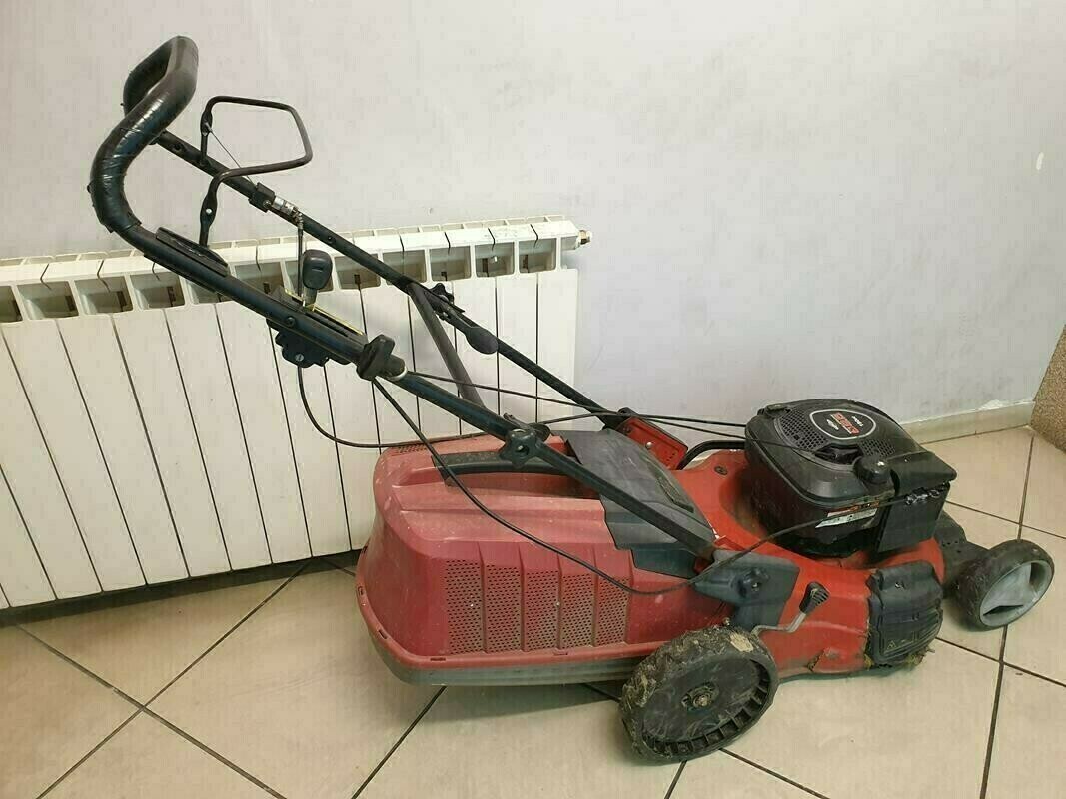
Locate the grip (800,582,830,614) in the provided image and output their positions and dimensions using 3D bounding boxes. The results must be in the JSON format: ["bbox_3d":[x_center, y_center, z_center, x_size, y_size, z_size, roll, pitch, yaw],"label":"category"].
[{"bbox_3d":[0.465,0.327,1.321,0.030,0.050,0.023,14,26,-27],"label":"grip"}]

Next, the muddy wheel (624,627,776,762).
[{"bbox_3d":[0.276,0.490,1.324,0.265,0.265,0.053,-10,34,-14],"label":"muddy wheel"}]

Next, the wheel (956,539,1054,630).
[{"bbox_3d":[0.919,0.365,1.568,0.205,0.205,0.056,-10,34,-14],"label":"wheel"}]

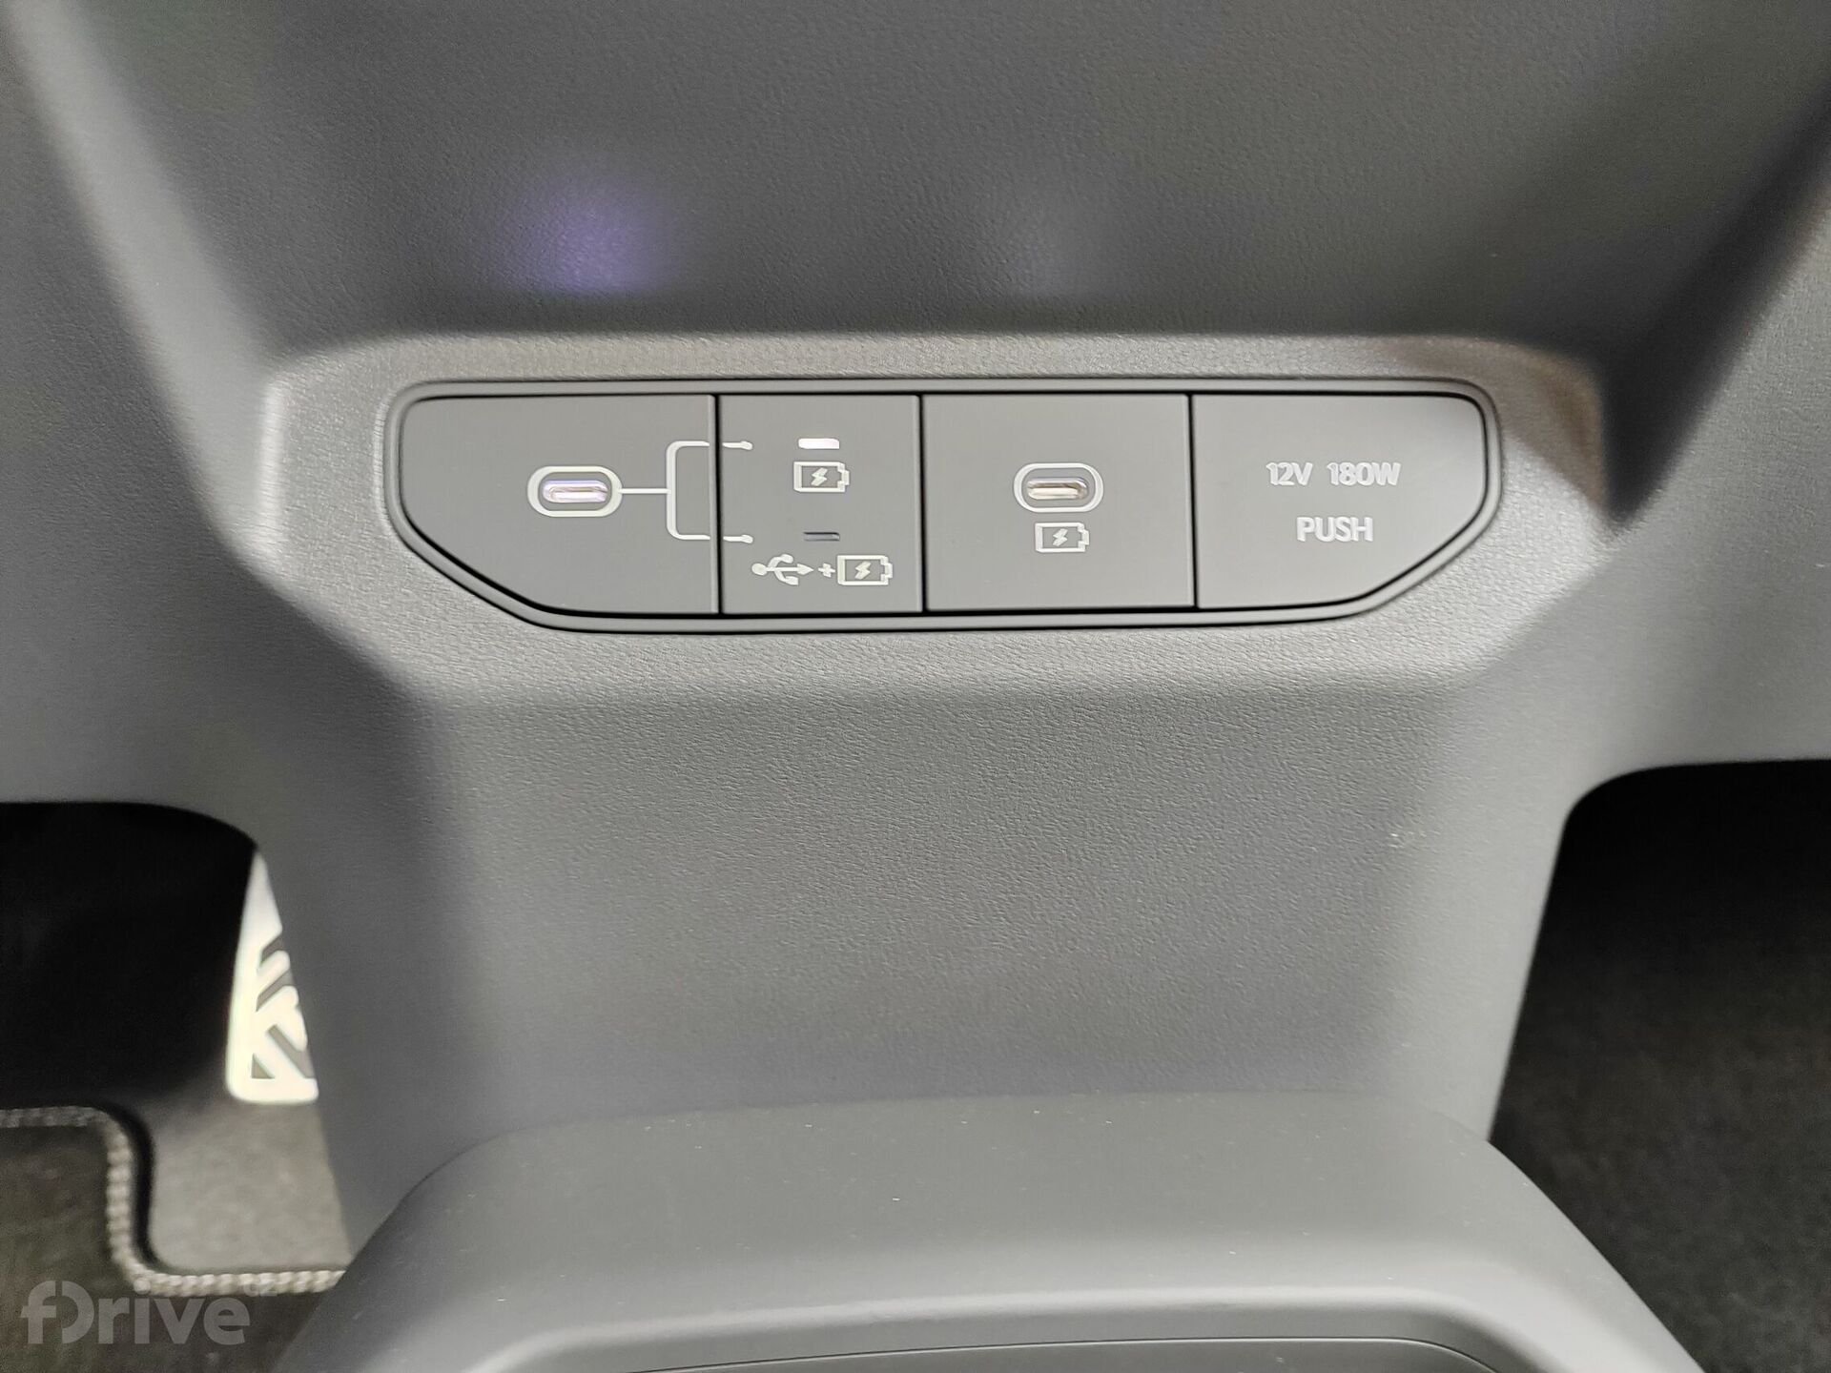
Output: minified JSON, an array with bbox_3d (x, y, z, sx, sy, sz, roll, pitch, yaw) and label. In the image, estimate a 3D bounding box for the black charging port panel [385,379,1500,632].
[{"bbox_3d":[0.006,-0.027,0.212,0.162,0.037,0.012,-1,-2,-4],"label":"black charging port panel"}]

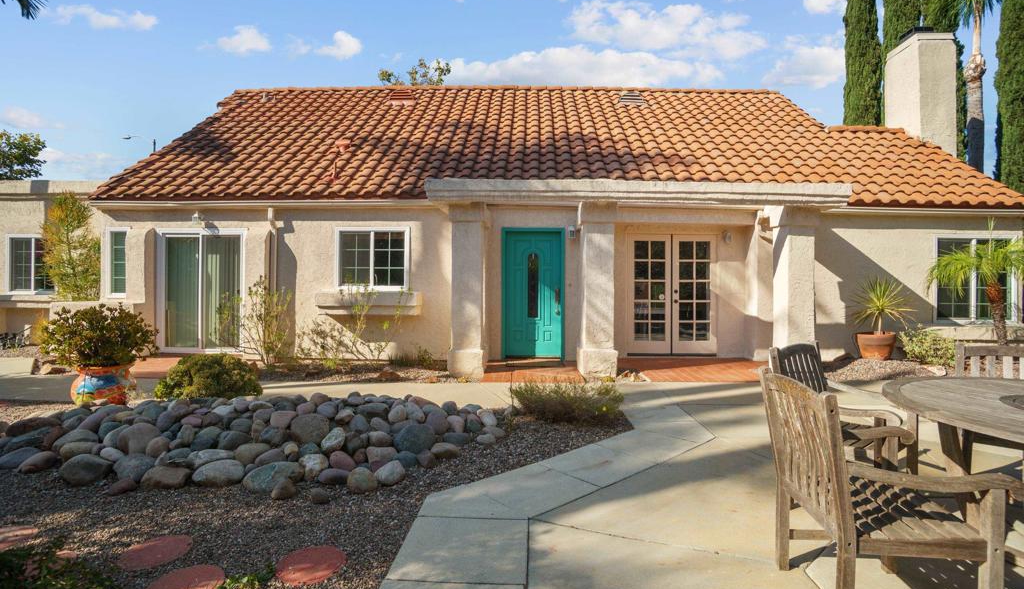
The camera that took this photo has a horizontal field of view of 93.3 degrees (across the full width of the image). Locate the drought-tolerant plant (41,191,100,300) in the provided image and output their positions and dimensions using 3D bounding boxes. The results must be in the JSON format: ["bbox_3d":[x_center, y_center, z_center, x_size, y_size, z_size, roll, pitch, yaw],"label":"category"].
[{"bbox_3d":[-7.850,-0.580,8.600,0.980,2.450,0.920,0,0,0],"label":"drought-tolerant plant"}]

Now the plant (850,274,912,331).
[{"bbox_3d":[5.470,0.145,7.170,0.800,0.840,0.800,0,0,0],"label":"plant"}]

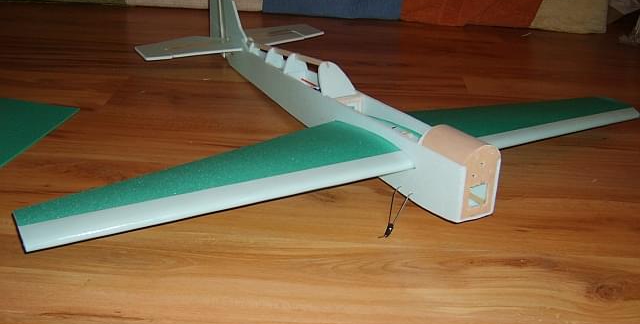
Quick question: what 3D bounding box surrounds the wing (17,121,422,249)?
[{"bbox_3d":[-0.145,0.010,0.933,0.546,0.036,0.226,-11,29,-29],"label":"wing"}]

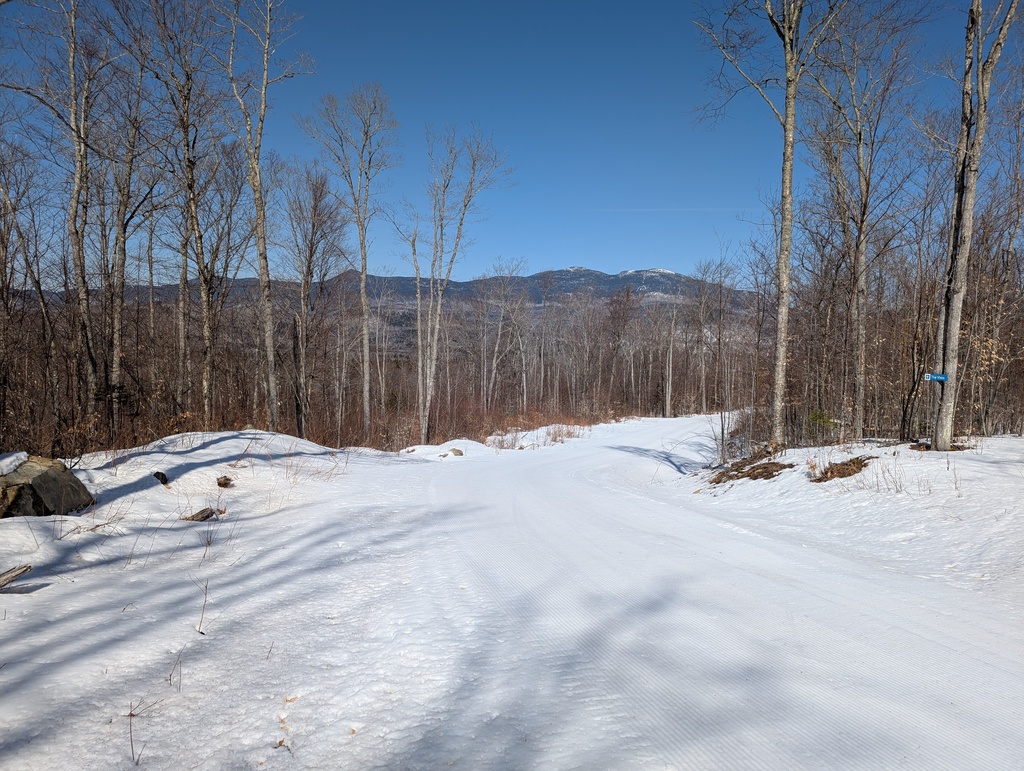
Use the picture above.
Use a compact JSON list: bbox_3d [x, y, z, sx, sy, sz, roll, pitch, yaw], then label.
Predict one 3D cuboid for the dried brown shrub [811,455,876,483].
[{"bbox_3d":[4.802,1.202,10.300,0.960,0.340,0.700,0,2,0],"label":"dried brown shrub"}]

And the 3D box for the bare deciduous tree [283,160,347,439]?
[{"bbox_3d":[-6.806,-2.929,24.500,2.210,9.650,2.100,0,2,0],"label":"bare deciduous tree"}]

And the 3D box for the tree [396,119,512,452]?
[{"bbox_3d":[-1.860,-3.219,23.000,3.620,10.320,3.200,0,2,0],"label":"tree"}]

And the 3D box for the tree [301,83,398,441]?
[{"bbox_3d":[-5.714,-4.325,25.000,3.450,12.660,3.200,0,2,0],"label":"tree"}]

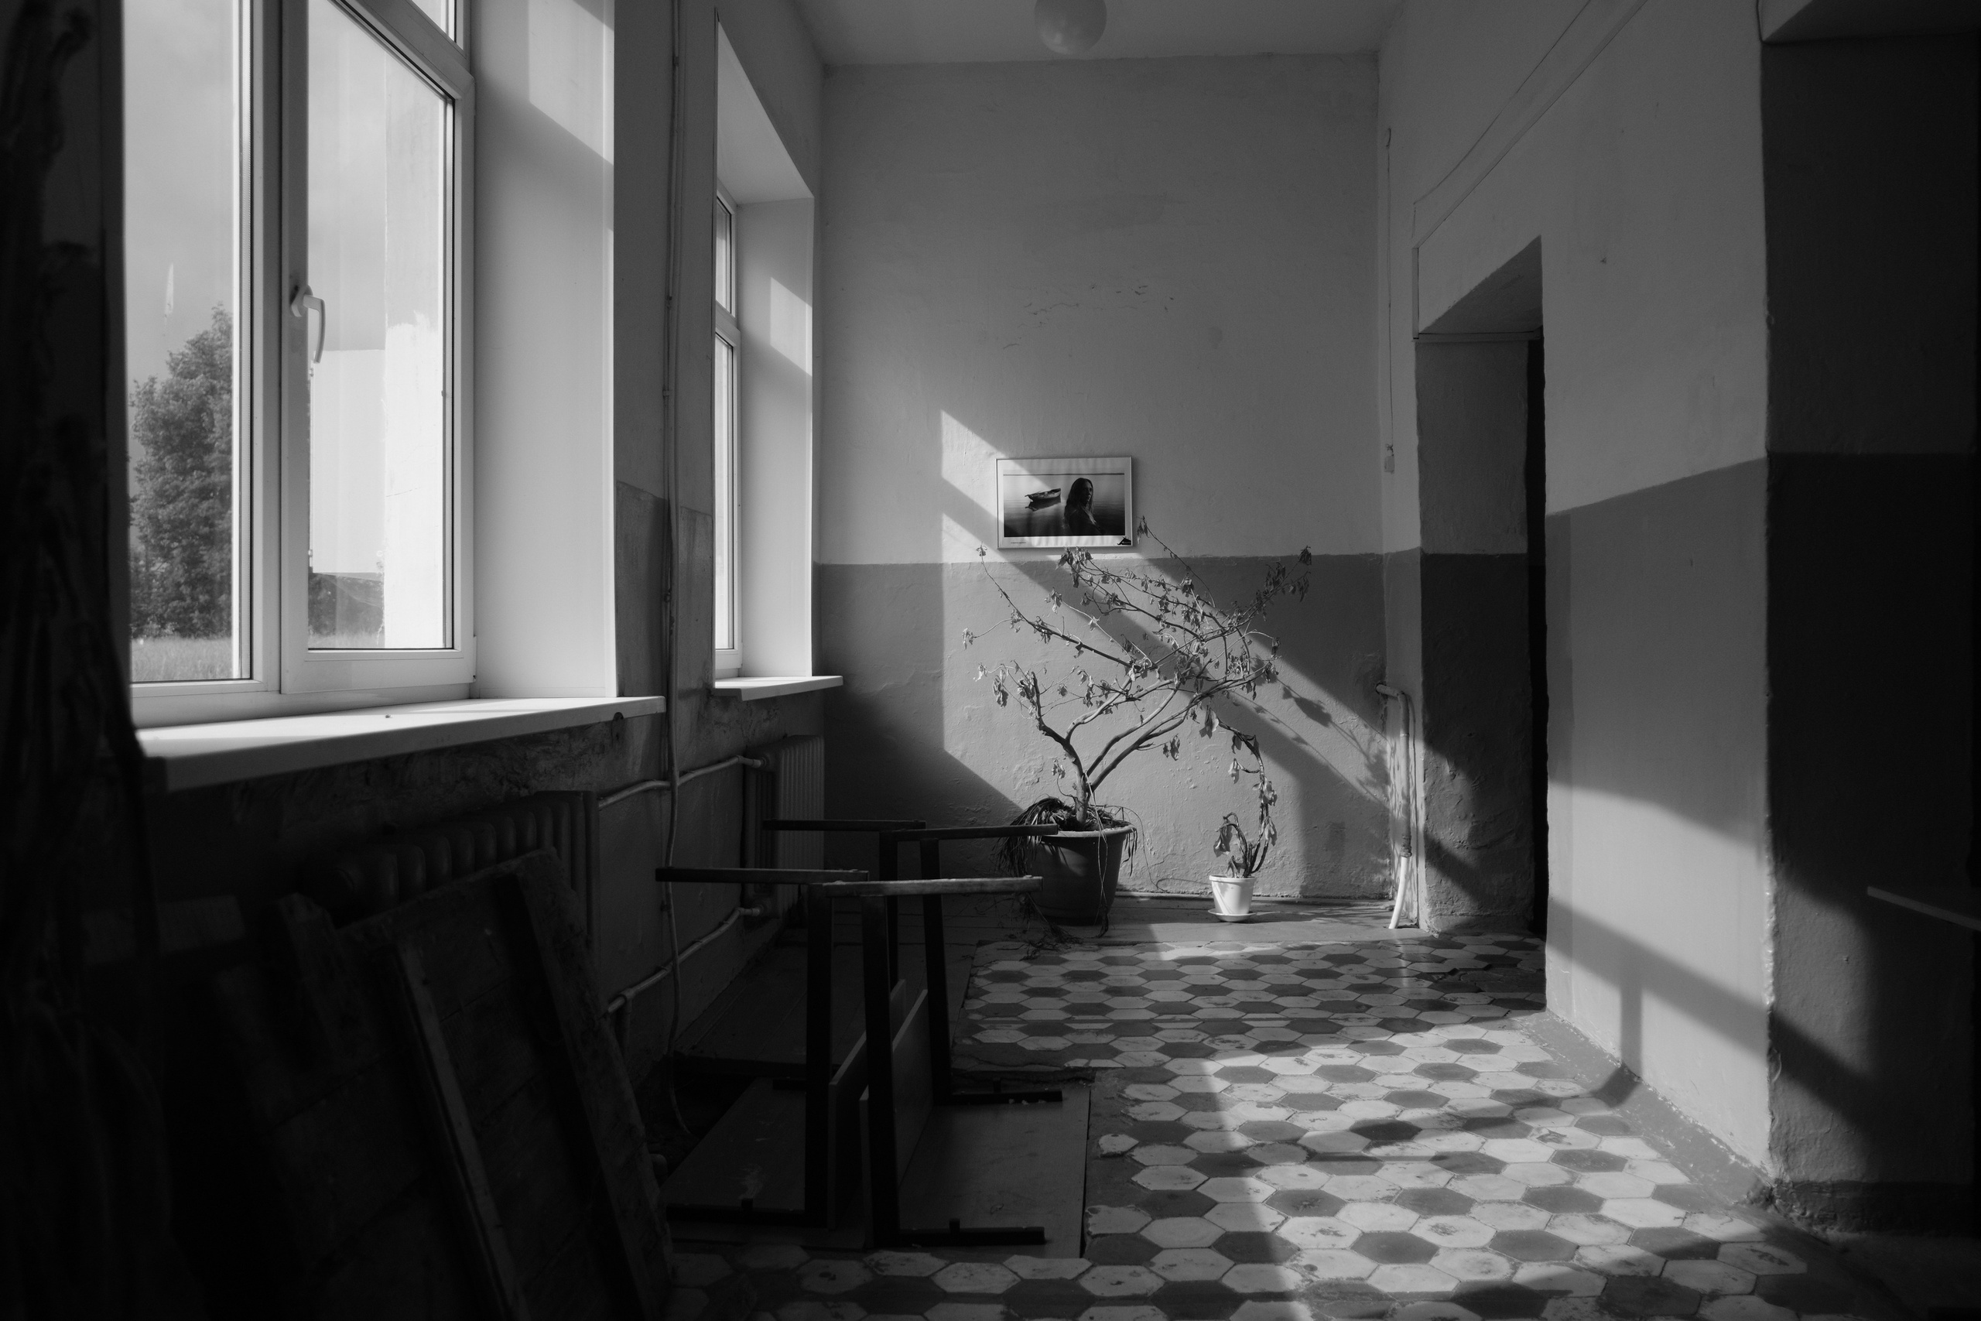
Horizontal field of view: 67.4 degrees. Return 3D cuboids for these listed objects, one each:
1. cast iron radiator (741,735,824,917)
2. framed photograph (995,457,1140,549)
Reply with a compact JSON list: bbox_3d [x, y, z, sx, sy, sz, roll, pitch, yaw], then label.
[{"bbox_3d":[-0.757,0.590,5.490,0.140,0.580,0.880,-1,0,2],"label":"cast iron radiator"},{"bbox_3d":[0.333,-0.697,6.590,0.600,0.405,0.025,-1,0,2],"label":"framed photograph"}]

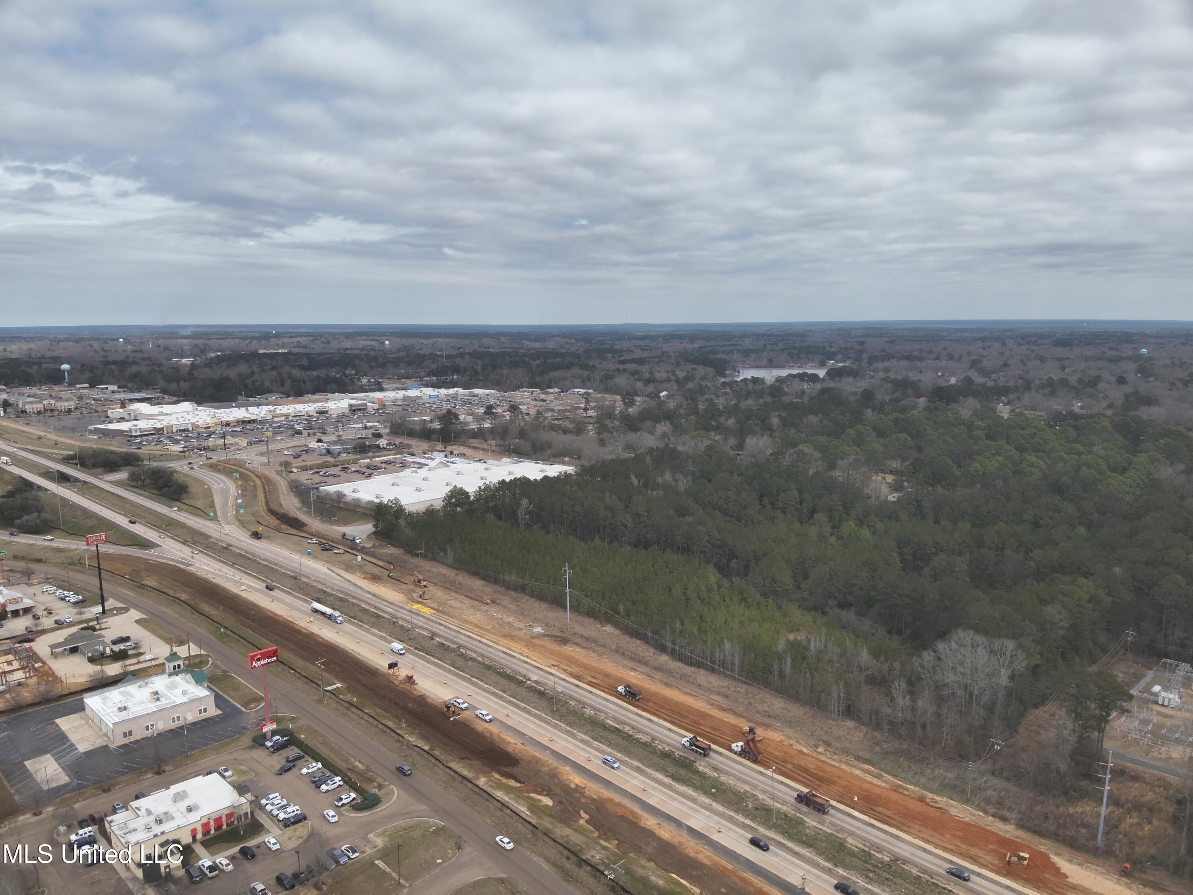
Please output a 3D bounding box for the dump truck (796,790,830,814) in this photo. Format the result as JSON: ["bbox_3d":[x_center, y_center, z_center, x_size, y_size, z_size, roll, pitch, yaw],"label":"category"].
[{"bbox_3d":[52.418,85.595,200.416,2.600,3.300,8.119,-8,12,-43],"label":"dump truck"}]

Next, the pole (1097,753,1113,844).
[{"bbox_3d":[113.611,78.525,185.320,2.900,23.200,0.800,3,9,20],"label":"pole"}]

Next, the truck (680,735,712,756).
[{"bbox_3d":[26.841,79.886,222.004,2.600,3.300,8.295,-8,12,-43],"label":"truck"}]

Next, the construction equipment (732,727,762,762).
[{"bbox_3d":[39.937,79.163,219.991,2.700,6.200,8.033,-8,12,-41],"label":"construction equipment"}]

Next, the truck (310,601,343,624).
[{"bbox_3d":[-94.554,58.184,290.813,2.600,3.600,19.044,-9,12,-44],"label":"truck"}]

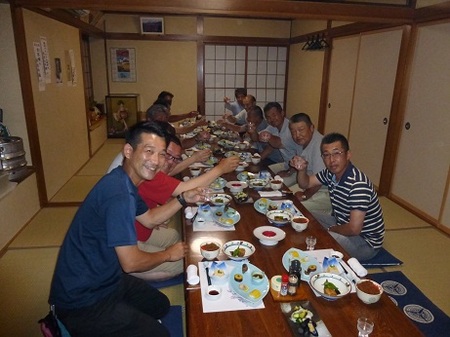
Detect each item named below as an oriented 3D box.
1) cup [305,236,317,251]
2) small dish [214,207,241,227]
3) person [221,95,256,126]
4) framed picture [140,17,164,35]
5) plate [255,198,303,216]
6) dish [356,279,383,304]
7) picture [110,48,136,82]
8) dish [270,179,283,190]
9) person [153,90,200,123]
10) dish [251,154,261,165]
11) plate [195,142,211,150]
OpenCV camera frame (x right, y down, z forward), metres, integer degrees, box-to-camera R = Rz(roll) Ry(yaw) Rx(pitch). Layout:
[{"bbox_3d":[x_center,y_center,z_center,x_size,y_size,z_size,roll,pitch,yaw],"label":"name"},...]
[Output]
[{"bbox_3d":[0.502,0.438,1.909,0.062,0.064,0.062,1,17,0],"label":"cup"},{"bbox_3d":[0.003,0.316,2.250,0.195,0.040,0.250,-1,17,-8],"label":"small dish"},{"bbox_3d":[0.370,-0.606,4.927,0.770,0.960,0.570,-6,18,-22],"label":"person"},{"bbox_3d":[-1.399,-2.760,6.315,0.450,0.300,0.030,-1,25,-7],"label":"framed picture"},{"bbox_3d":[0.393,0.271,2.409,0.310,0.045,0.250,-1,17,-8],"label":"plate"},{"bbox_3d":[0.648,0.568,1.473,0.113,0.069,0.113,1,17,0],"label":"dish"},{"bbox_3d":[-2.019,-2.050,6.504,0.475,0.640,0.025,-1,17,-7],"label":"picture"},{"bbox_3d":[0.441,0.147,2.779,0.107,0.066,0.107,1,17,0],"label":"dish"},{"bbox_3d":[-0.809,-0.633,4.919,0.820,0.980,0.560,-1,17,-7],"label":"person"},{"bbox_3d":[0.334,-0.082,3.516,0.107,0.068,0.107,1,17,0],"label":"dish"},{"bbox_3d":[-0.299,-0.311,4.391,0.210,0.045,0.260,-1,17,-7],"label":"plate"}]

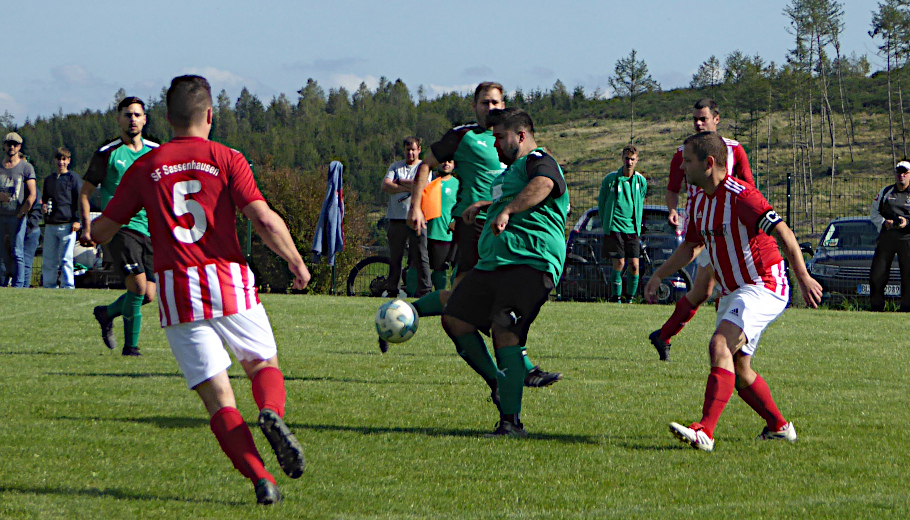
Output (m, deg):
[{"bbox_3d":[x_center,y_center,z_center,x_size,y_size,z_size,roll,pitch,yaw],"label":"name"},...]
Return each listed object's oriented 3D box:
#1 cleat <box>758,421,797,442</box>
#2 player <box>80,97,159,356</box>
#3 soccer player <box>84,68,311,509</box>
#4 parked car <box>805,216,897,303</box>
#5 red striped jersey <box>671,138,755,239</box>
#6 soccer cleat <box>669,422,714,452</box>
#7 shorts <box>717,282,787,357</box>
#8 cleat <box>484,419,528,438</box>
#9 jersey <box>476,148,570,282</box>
[{"bbox_3d":[1.640,0.871,14.130,0.280,0.110,0.105,2,2,36],"label":"cleat"},{"bbox_3d":[-2.306,-0.232,19.300,0.580,1.790,0.660,0,2,-21],"label":"player"},{"bbox_3d":[-1.027,0.118,11.100,0.840,1.700,0.680,1,1,-5],"label":"soccer player"},{"bbox_3d":[5.390,0.155,35.400,1.730,1.410,4.400,1,2,9],"label":"parked car"},{"bbox_3d":[1.742,-0.492,18.900,0.600,0.680,0.320,-1,2,7],"label":"red striped jersey"},{"bbox_3d":[1.150,0.864,13.500,0.280,0.115,0.105,-27,-7,-30],"label":"soccer cleat"},{"bbox_3d":[1.497,0.260,14.050,0.360,0.430,0.360,0,2,-41],"label":"shorts"},{"bbox_3d":[0.261,0.846,13.970,0.280,0.110,0.105,-1,2,-40],"label":"cleat"},{"bbox_3d":[0.344,-0.223,13.970,0.420,0.690,0.560,2,1,-28],"label":"jersey"}]

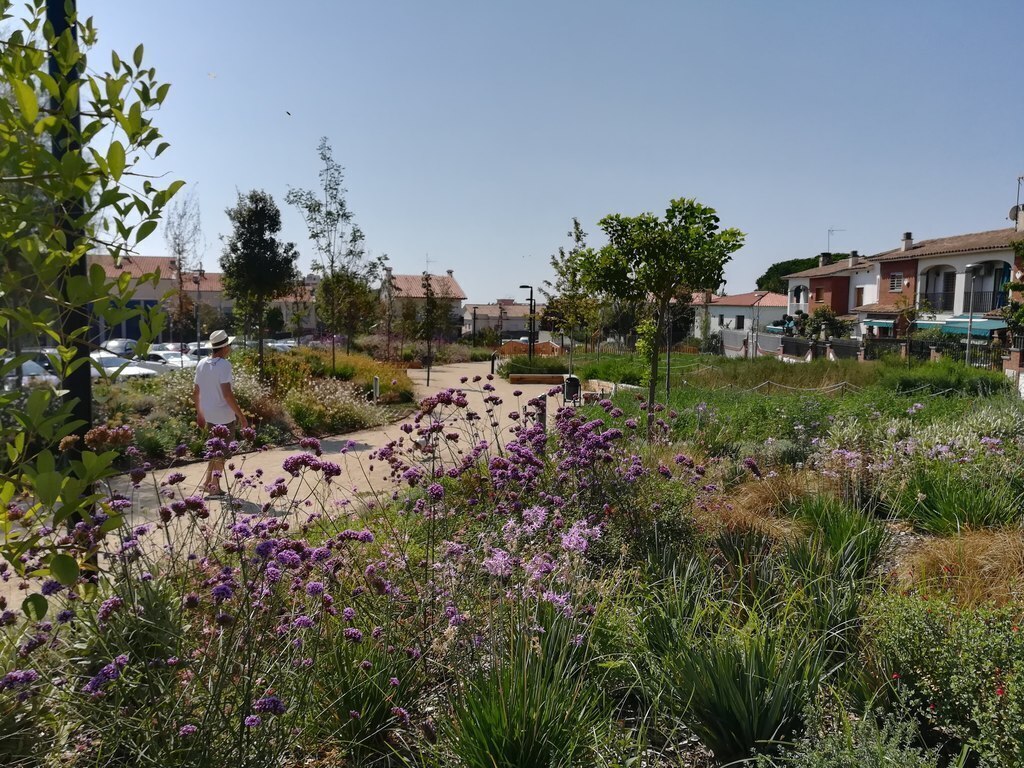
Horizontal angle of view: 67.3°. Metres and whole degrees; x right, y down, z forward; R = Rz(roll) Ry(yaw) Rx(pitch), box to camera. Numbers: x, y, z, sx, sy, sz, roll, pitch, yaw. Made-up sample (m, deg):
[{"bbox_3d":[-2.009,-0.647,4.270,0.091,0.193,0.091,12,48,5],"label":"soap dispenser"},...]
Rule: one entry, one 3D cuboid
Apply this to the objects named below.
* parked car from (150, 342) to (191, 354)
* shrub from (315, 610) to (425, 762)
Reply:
[{"bbox_3d":[-19.549,-1.591,44.072,1.780,1.470,4.200,-2,6,-27],"label":"parked car"},{"bbox_3d":[-0.597,1.238,3.200,0.440,0.470,0.440,1,6,0],"label":"shrub"}]

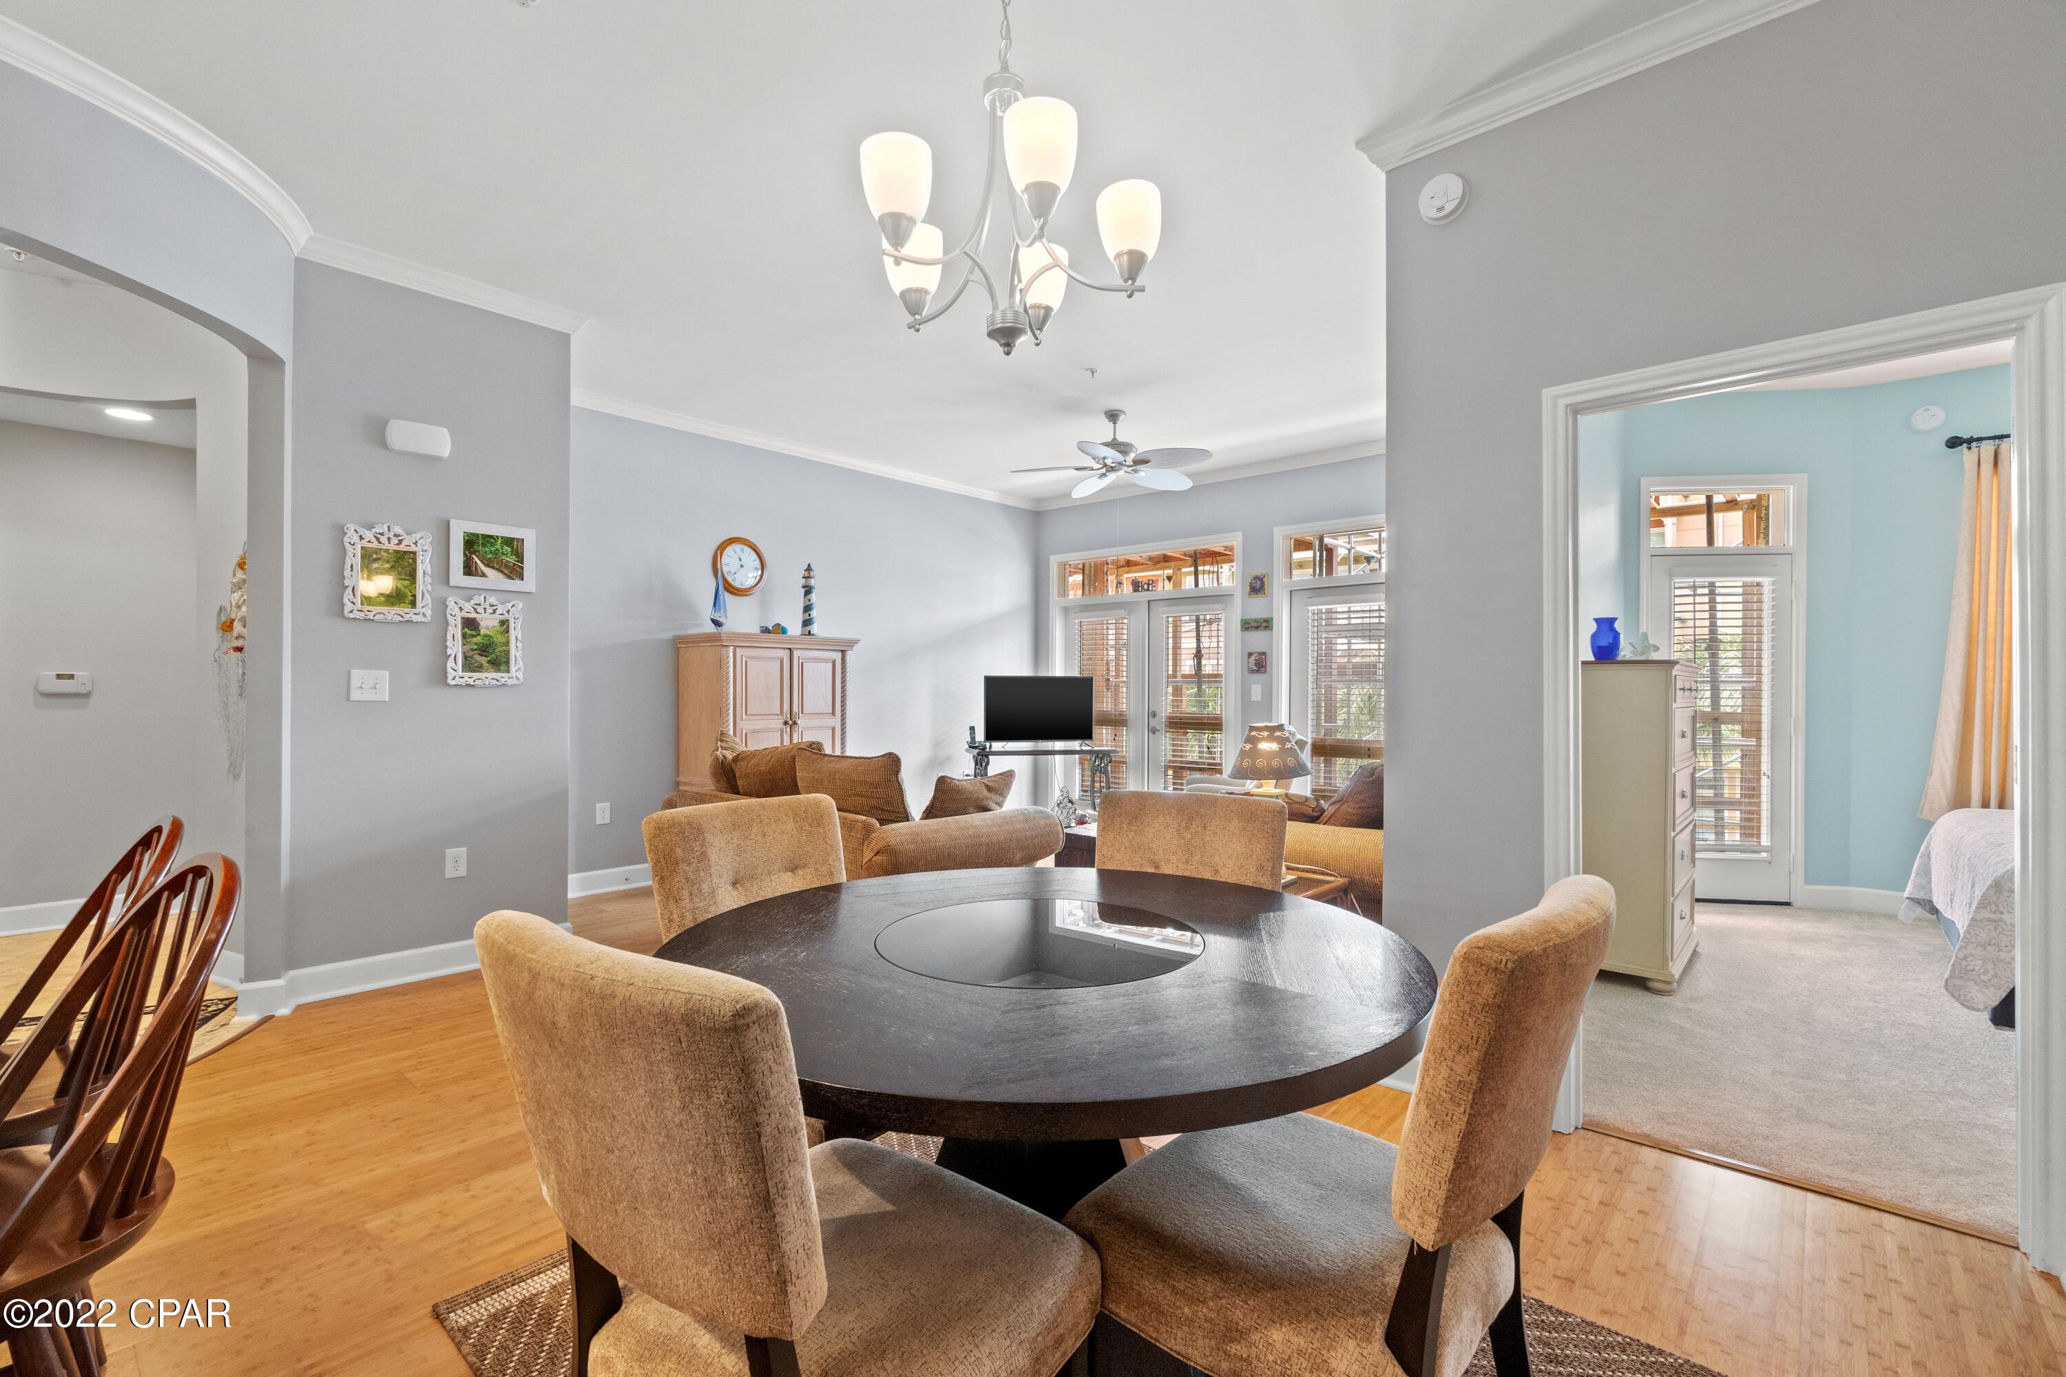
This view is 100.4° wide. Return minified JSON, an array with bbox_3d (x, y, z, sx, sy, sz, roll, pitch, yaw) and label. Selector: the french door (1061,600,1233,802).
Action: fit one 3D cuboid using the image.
[{"bbox_3d":[0.961,0.267,7.607,1.800,2.040,0.080,0,-1,42],"label":"french door"}]

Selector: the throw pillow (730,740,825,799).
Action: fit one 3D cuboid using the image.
[{"bbox_3d":[-1.353,0.493,4.577,0.580,0.470,0.200,0,-1,43],"label":"throw pillow"}]

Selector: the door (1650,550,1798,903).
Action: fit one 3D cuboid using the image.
[{"bbox_3d":[4.130,0.237,5.172,0.810,2.062,0.050,0,0,6],"label":"door"}]

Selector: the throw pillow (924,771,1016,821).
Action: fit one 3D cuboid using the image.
[{"bbox_3d":[-0.315,0.606,4.284,0.150,0.410,0.460,26,16,39],"label":"throw pillow"}]

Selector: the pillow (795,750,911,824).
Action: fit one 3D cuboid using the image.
[{"bbox_3d":[-0.833,0.529,4.076,0.620,0.470,0.190,0,13,42],"label":"pillow"}]

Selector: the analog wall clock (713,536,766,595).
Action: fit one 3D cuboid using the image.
[{"bbox_3d":[-2.036,-0.853,6.011,0.050,0.395,0.395,0,-1,42],"label":"analog wall clock"}]

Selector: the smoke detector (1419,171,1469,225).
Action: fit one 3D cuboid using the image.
[{"bbox_3d":[1.291,-1.555,2.724,0.152,0.152,0.040,0,-1,42],"label":"smoke detector"}]

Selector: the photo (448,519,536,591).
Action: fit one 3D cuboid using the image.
[{"bbox_3d":[-2.441,-0.595,3.908,0.025,0.296,0.348,0,-1,43],"label":"photo"}]

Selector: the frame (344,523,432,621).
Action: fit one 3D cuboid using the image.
[{"bbox_3d":[-2.705,-0.475,3.623,0.026,0.400,0.305,0,-1,42],"label":"frame"}]

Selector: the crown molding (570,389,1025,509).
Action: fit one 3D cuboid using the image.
[{"bbox_3d":[-1.449,-1.738,6.660,0.075,0.085,4.526,0,-1,42],"label":"crown molding"}]

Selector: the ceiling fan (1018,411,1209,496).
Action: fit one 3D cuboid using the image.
[{"bbox_3d":[0.521,-1.560,5.519,1.330,0.430,1.330,0,0,0],"label":"ceiling fan"}]

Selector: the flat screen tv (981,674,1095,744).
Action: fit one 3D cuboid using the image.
[{"bbox_3d":[0.056,0.174,7.250,0.910,0.550,0.080,0,0,-6],"label":"flat screen tv"}]

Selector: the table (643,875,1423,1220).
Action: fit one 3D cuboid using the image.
[{"bbox_3d":[0.008,0.862,1.669,1.370,0.760,1.370,0,-1,42],"label":"table"}]

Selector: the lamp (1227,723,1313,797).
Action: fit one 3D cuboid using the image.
[{"bbox_3d":[0.885,0.423,3.200,0.310,0.580,0.310,0,0,0],"label":"lamp"}]

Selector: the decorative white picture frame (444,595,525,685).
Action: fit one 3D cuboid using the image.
[{"bbox_3d":[-2.462,-0.213,3.882,0.025,0.397,0.297,0,-1,43],"label":"decorative white picture frame"}]

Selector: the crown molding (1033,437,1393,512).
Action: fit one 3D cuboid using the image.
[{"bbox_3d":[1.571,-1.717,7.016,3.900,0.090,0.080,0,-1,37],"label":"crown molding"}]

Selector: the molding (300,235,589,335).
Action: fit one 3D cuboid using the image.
[{"bbox_3d":[-2.527,-1.750,3.782,0.080,0.085,1.097,0,-1,43],"label":"molding"}]

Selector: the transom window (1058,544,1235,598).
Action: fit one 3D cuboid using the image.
[{"bbox_3d":[0.951,-1.022,7.627,1.860,0.360,0.090,0,-1,42],"label":"transom window"}]

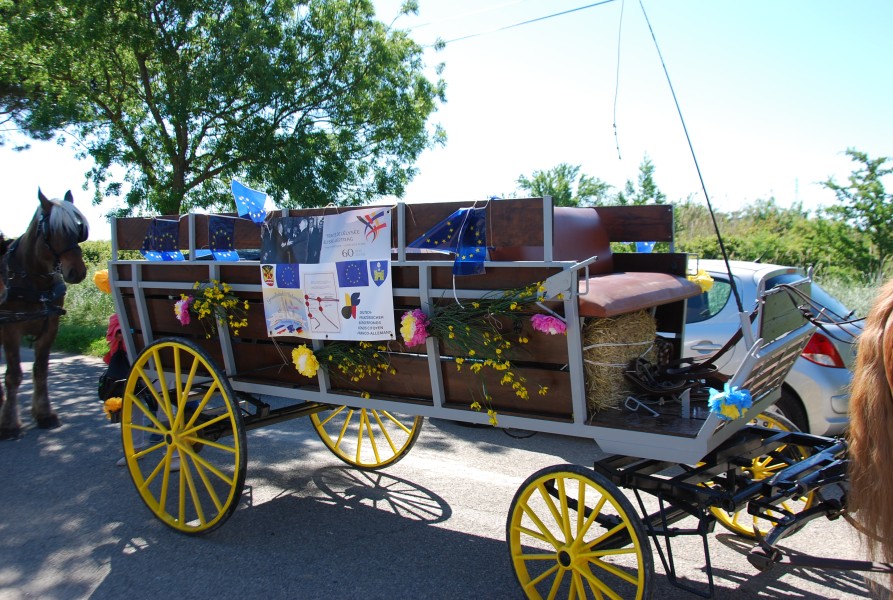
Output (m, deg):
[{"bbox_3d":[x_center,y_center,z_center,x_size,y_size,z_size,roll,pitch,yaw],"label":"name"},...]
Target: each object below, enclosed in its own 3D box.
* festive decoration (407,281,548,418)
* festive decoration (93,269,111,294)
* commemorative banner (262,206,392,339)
[{"bbox_3d":[0.107,0.200,3.317,0.638,0.530,0.180,2,3,36],"label":"festive decoration"},{"bbox_3d":[-2.100,-0.113,5.009,0.150,0.160,0.130,2,3,36],"label":"festive decoration"},{"bbox_3d":[-0.600,-0.120,4.047,0.845,0.625,0.050,2,11,35],"label":"commemorative banner"}]

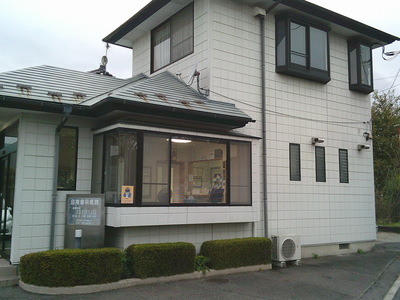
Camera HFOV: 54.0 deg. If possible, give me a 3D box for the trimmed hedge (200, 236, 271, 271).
[{"bbox_3d":[0.744,2.041,7.830,1.490,0.485,0.400,5,-7,-34],"label":"trimmed hedge"}]

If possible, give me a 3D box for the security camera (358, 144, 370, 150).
[{"bbox_3d":[4.521,-0.064,10.813,0.132,0.152,0.253,5,-8,-34],"label":"security camera"}]

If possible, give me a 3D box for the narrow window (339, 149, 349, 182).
[{"bbox_3d":[3.760,0.431,10.296,0.353,0.880,0.090,5,-7,-34],"label":"narrow window"}]

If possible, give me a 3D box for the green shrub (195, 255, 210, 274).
[{"bbox_3d":[0.023,2.089,7.224,0.270,0.300,0.250,5,-7,-34],"label":"green shrub"}]

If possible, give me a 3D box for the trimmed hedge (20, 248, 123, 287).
[{"bbox_3d":[-2.006,1.844,6.162,1.417,0.486,0.739,5,-8,-34],"label":"trimmed hedge"}]

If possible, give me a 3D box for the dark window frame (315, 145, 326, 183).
[{"bbox_3d":[2.995,0.366,9.787,0.366,0.876,0.090,5,-7,-34],"label":"dark window frame"}]

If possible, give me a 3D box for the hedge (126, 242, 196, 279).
[{"bbox_3d":[-0.656,1.919,6.910,1.110,0.480,0.420,5,-7,-34],"label":"hedge"}]

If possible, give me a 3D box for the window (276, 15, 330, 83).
[{"bbox_3d":[2.598,-2.467,9.751,1.655,1.356,0.304,5,-8,-34],"label":"window"}]

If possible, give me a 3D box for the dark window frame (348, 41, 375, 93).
[{"bbox_3d":[4.537,-2.309,11.047,0.744,1.336,0.304,5,-8,-34],"label":"dark window frame"}]

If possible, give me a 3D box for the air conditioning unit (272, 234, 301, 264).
[{"bbox_3d":[1.884,2.139,8.530,0.670,0.575,0.260,5,-7,-34],"label":"air conditioning unit"}]

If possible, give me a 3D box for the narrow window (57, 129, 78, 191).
[{"bbox_3d":[-2.490,0.162,7.356,0.400,1.204,0.101,5,-8,-34],"label":"narrow window"}]

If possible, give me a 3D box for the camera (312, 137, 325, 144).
[{"bbox_3d":[2.943,-0.228,9.762,0.132,0.157,0.253,5,-8,-34],"label":"camera"}]

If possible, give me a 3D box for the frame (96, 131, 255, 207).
[{"bbox_3d":[-0.489,0.442,8.008,3.010,1.352,1.250,5,-7,-34],"label":"frame"}]

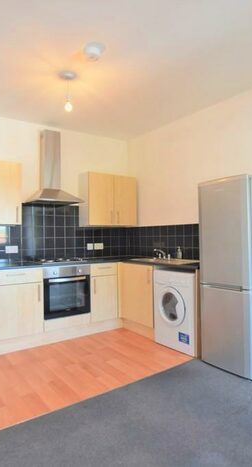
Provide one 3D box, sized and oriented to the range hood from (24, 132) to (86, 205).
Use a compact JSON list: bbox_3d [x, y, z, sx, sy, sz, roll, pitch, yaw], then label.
[{"bbox_3d":[-0.904,-0.851,3.706,0.597,0.946,0.496,-1,0,-34],"label":"range hood"}]

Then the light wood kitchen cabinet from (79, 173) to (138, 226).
[{"bbox_3d":[-0.247,-0.465,4.238,0.794,0.719,0.324,-1,0,-34],"label":"light wood kitchen cabinet"}]

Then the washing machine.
[{"bbox_3d":[0.733,0.829,3.328,0.550,0.850,0.585,-1,0,-36],"label":"washing machine"}]

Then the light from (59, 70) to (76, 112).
[{"bbox_3d":[-0.532,-1.290,2.694,0.159,0.357,0.159,-1,0,0],"label":"light"}]

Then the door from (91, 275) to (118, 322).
[{"bbox_3d":[-0.266,0.823,3.706,0.359,0.572,0.022,-1,0,-34],"label":"door"}]

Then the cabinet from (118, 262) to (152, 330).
[{"bbox_3d":[0.351,0.755,3.831,0.580,0.745,0.670,-1,0,-36],"label":"cabinet"}]

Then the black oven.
[{"bbox_3d":[-0.845,0.691,3.714,0.600,0.605,0.550,-1,0,-36],"label":"black oven"}]

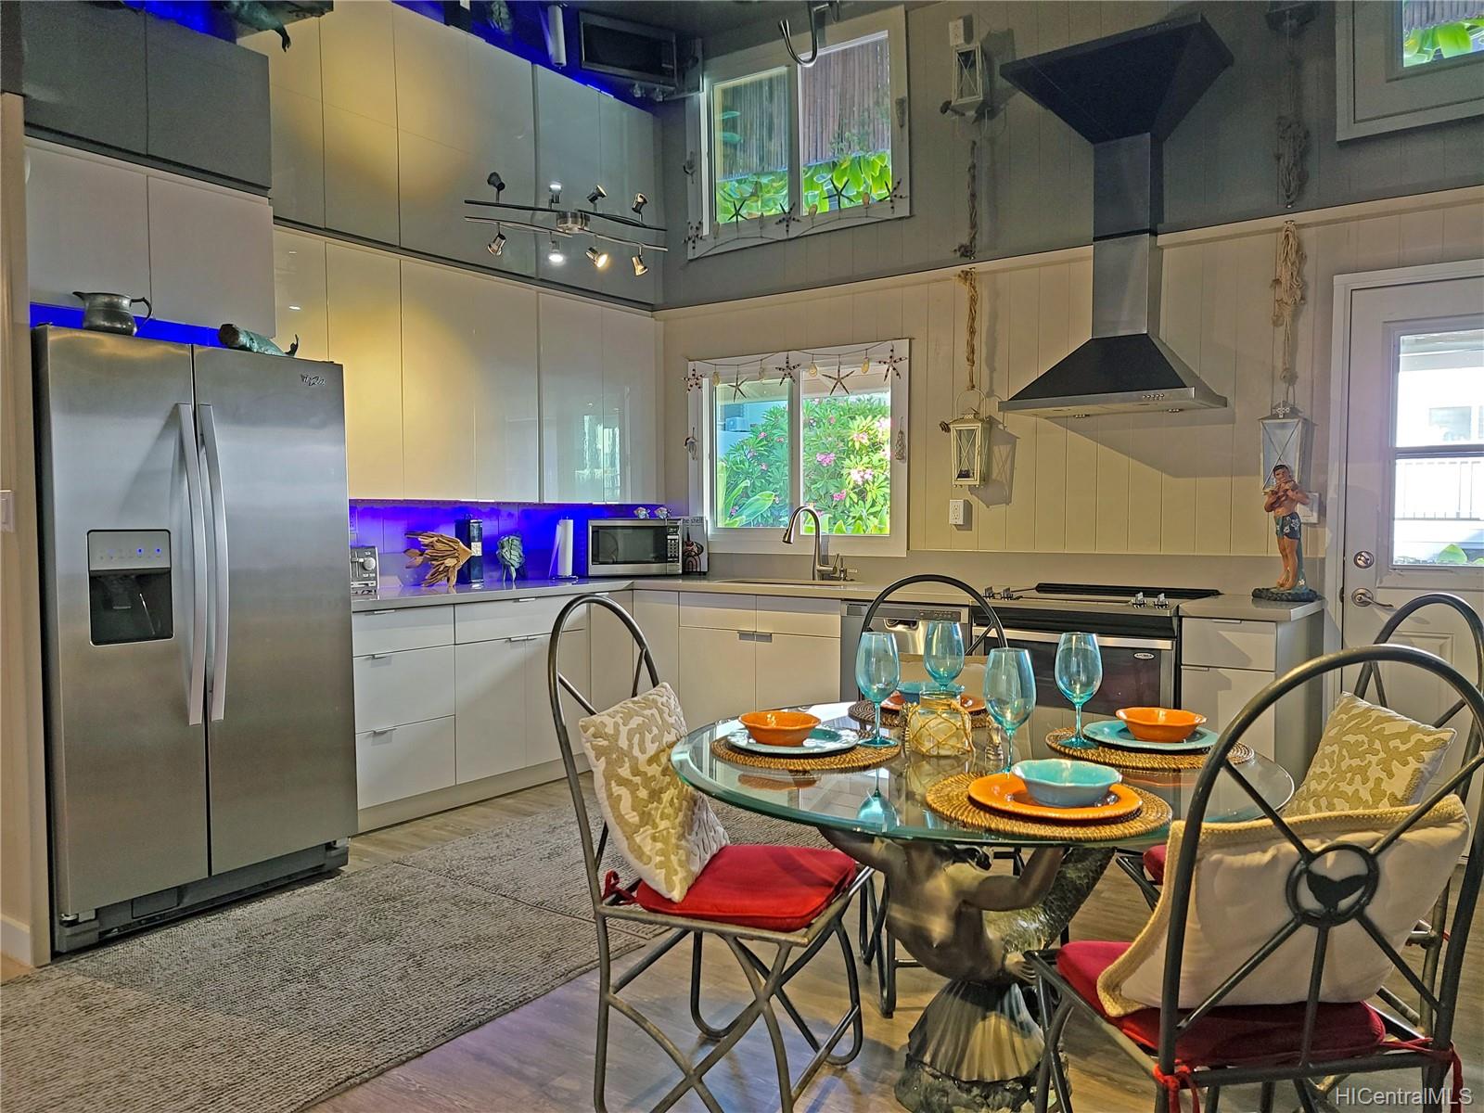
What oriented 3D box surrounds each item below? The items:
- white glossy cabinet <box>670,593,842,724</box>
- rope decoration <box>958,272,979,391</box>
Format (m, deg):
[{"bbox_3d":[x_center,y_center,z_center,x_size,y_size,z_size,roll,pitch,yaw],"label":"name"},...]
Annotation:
[{"bbox_3d":[0.250,0.613,5.217,0.911,0.874,0.620,1,3,36],"label":"white glossy cabinet"},{"bbox_3d":[1.024,-1.019,4.843,0.085,0.535,0.060,1,3,36],"label":"rope decoration"}]

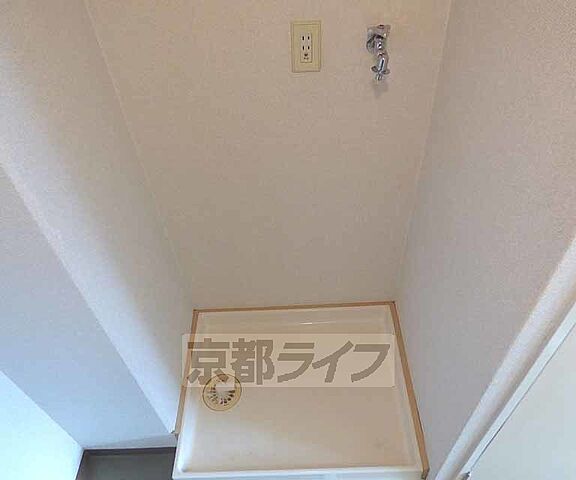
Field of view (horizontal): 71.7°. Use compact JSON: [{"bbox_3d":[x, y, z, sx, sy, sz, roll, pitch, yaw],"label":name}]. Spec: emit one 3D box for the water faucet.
[{"bbox_3d":[0.211,-0.442,0.931,0.060,0.113,0.105,-3,43,2],"label":"water faucet"}]

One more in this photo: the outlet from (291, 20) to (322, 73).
[{"bbox_3d":[0.044,-0.470,0.969,0.070,0.120,0.010,-3,43,2],"label":"outlet"}]

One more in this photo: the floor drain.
[{"bbox_3d":[-0.245,0.574,1.491,0.145,0.020,0.145,-3,43,2],"label":"floor drain"}]

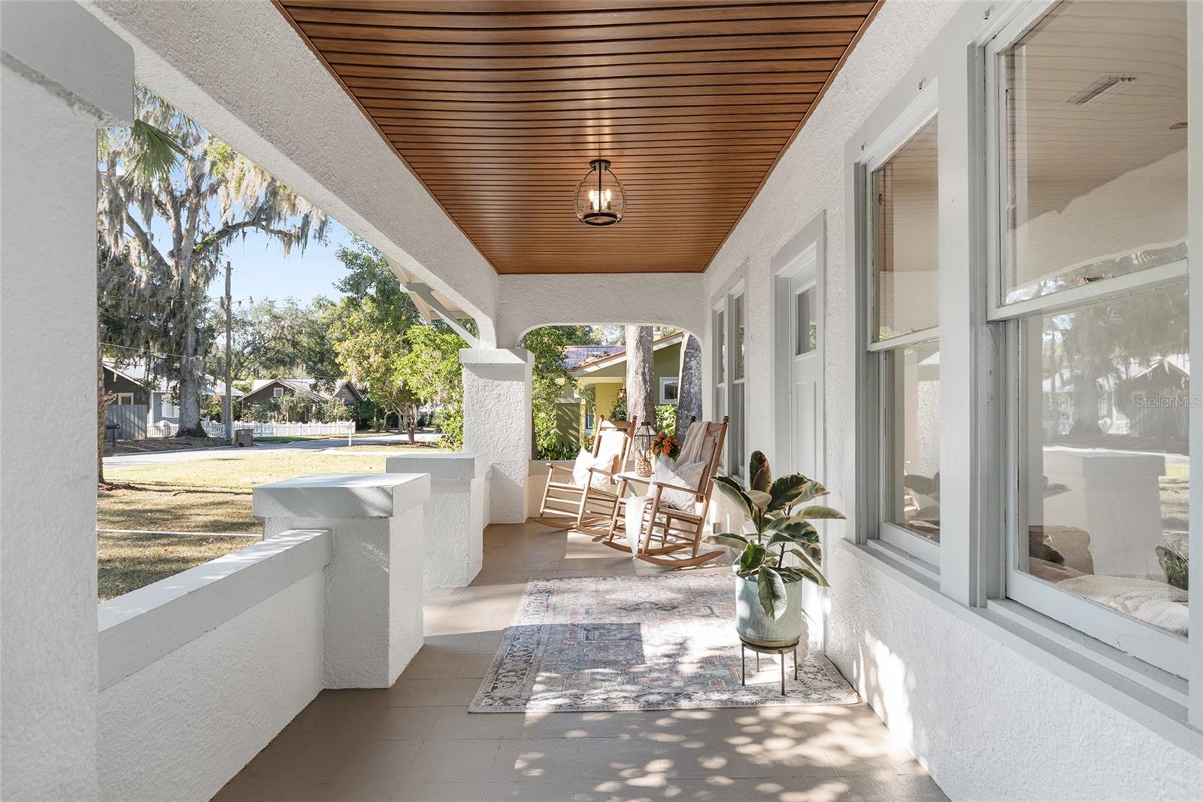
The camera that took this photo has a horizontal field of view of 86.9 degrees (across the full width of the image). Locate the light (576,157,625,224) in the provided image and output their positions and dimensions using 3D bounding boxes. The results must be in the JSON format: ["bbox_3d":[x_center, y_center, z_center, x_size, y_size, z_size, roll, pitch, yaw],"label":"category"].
[{"bbox_3d":[-0.006,-1.330,4.030,0.335,0.375,0.335,0,-1,1],"label":"light"}]

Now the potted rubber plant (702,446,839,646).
[{"bbox_3d":[0.760,0.648,2.820,0.570,0.855,0.610,0,-1,1],"label":"potted rubber plant"}]

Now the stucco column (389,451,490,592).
[{"bbox_3d":[-1.148,0.839,4.585,0.595,0.885,0.597,0,-1,1],"label":"stucco column"}]

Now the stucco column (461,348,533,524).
[{"bbox_3d":[-1.150,0.384,7.120,0.680,1.885,0.695,0,-1,1],"label":"stucco column"}]

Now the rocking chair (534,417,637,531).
[{"bbox_3d":[-0.130,0.727,6.435,0.870,1.175,0.630,1,-1,-44],"label":"rocking chair"}]

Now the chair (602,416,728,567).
[{"bbox_3d":[0.530,0.705,5.205,0.870,1.175,0.630,0,-1,-26],"label":"chair"}]

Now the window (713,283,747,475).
[{"bbox_3d":[1.170,-0.165,5.800,0.120,1.630,1.700,0,-1,1],"label":"window"}]

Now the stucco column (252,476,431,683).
[{"bbox_3d":[-1.179,0.811,2.995,0.595,0.880,0.595,0,-1,1],"label":"stucco column"}]

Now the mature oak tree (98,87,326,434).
[{"bbox_3d":[-24.300,-8.500,38.000,17.000,21.000,16.000,1,-1,-33],"label":"mature oak tree"}]

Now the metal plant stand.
[{"bbox_3d":[0.745,1.148,2.815,0.265,0.205,0.265,0,-1,1],"label":"metal plant stand"}]

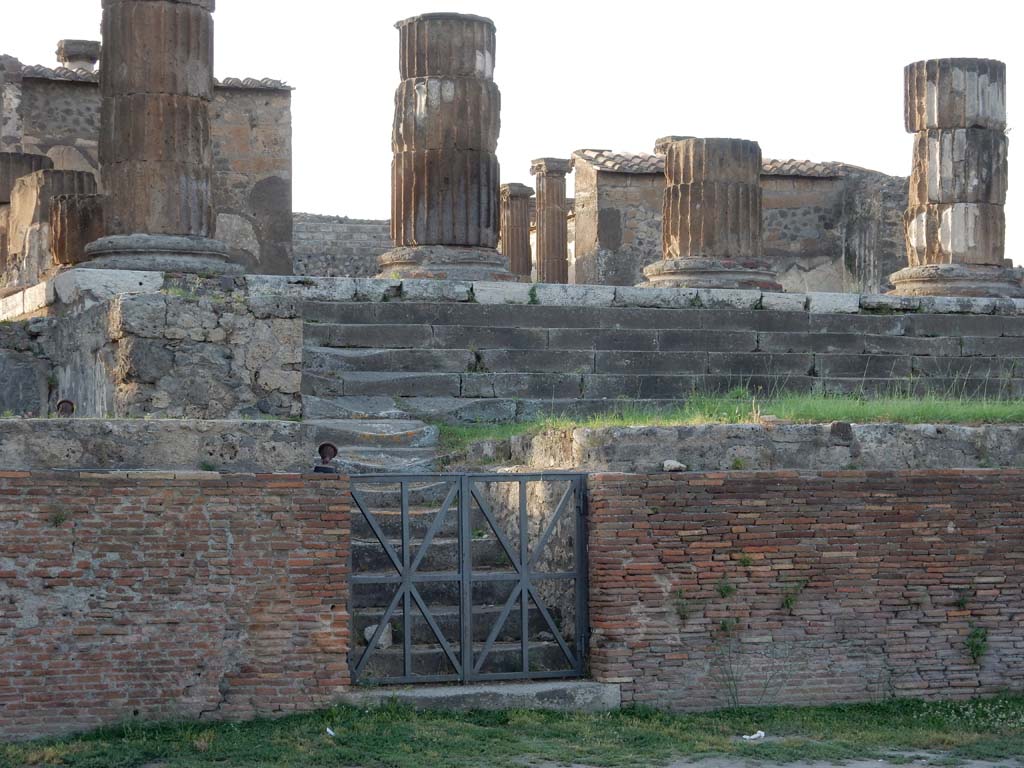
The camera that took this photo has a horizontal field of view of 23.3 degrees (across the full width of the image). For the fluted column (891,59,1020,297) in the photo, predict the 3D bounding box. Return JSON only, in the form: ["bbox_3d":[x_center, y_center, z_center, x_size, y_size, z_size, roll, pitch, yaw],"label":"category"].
[{"bbox_3d":[4.750,-2.163,26.603,1.470,2.524,1.470,0,-1,-20],"label":"fluted column"}]

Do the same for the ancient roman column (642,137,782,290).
[{"bbox_3d":[2.054,-1.702,25.608,1.470,1.557,1.470,0,-1,0],"label":"ancient roman column"}]

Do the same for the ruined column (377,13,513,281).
[{"bbox_3d":[-0.642,-2.268,24.638,1.470,2.643,1.470,0,-1,0],"label":"ruined column"}]

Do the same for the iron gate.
[{"bbox_3d":[-0.320,1.375,17.593,1.696,1.461,0.060,0,-1,-19],"label":"iron gate"}]

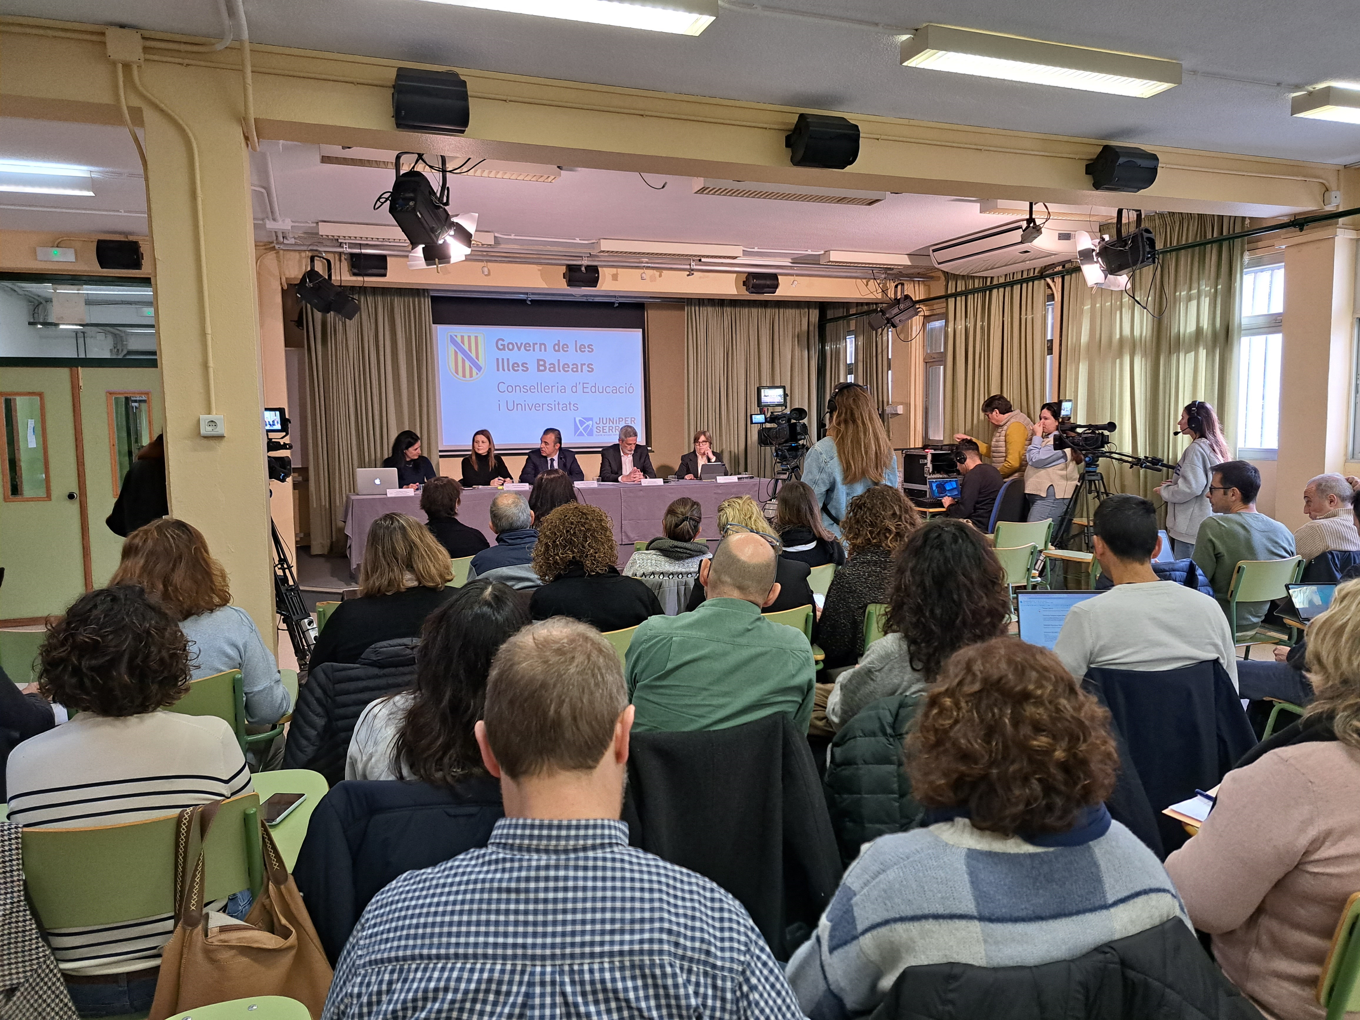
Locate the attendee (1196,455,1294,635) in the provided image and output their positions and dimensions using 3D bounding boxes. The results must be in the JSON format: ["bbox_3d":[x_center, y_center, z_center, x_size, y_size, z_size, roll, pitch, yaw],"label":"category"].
[{"bbox_3d":[2.467,0.393,4.584,0.520,1.285,0.780,-3,6,-21],"label":"attendee"}]

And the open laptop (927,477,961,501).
[{"bbox_3d":[2.246,-0.181,7.769,0.325,0.205,0.290,-3,6,-18],"label":"open laptop"}]

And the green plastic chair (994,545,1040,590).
[{"bbox_3d":[1.822,0.570,5.546,0.540,0.820,0.620,-2,5,-17],"label":"green plastic chair"}]

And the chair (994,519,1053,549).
[{"bbox_3d":[2.290,0.487,6.632,0.512,0.818,0.552,-3,6,-20],"label":"chair"}]

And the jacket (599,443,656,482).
[{"bbox_3d":[-0.526,-0.359,9.706,0.591,0.670,0.414,-3,6,-20],"label":"jacket"}]

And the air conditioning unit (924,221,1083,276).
[{"bbox_3d":[2.783,-2.193,7.979,0.660,0.240,1.330,-3,6,-21],"label":"air conditioning unit"}]

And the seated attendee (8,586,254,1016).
[{"bbox_3d":[-1.237,0.757,2.217,0.492,1.241,0.788,-3,6,-23],"label":"seated attendee"}]

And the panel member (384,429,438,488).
[{"bbox_3d":[-2.513,-0.108,8.849,0.520,1.270,0.750,-5,7,-36],"label":"panel member"}]

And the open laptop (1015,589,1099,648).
[{"bbox_3d":[1.377,0.422,3.220,0.360,0.230,0.290,-1,6,0],"label":"open laptop"}]

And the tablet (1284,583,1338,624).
[{"bbox_3d":[2.623,0.377,3.783,0.285,0.139,0.290,-1,5,1],"label":"tablet"}]

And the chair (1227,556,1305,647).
[{"bbox_3d":[2.916,0.643,4.970,0.512,0.818,0.552,-3,6,-19],"label":"chair"}]

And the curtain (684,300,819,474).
[{"bbox_3d":[0.865,-1.138,11.393,1.753,2.719,0.158,-3,6,-20],"label":"curtain"}]

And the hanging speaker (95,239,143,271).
[{"bbox_3d":[-4.219,-1.917,7.089,0.275,0.205,0.190,-3,14,-20],"label":"hanging speaker"}]

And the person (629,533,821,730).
[{"bbox_3d":[0.022,0.653,2.555,0.510,1.250,0.820,-3,5,-20],"label":"person"}]

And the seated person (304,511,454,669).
[{"bbox_3d":[-0.930,0.610,3.119,0.520,1.251,0.750,-3,6,-21],"label":"seated person"}]

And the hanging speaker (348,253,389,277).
[{"bbox_3d":[-2.567,-2.016,7.763,0.315,0.220,0.200,-4,6,-31],"label":"hanging speaker"}]

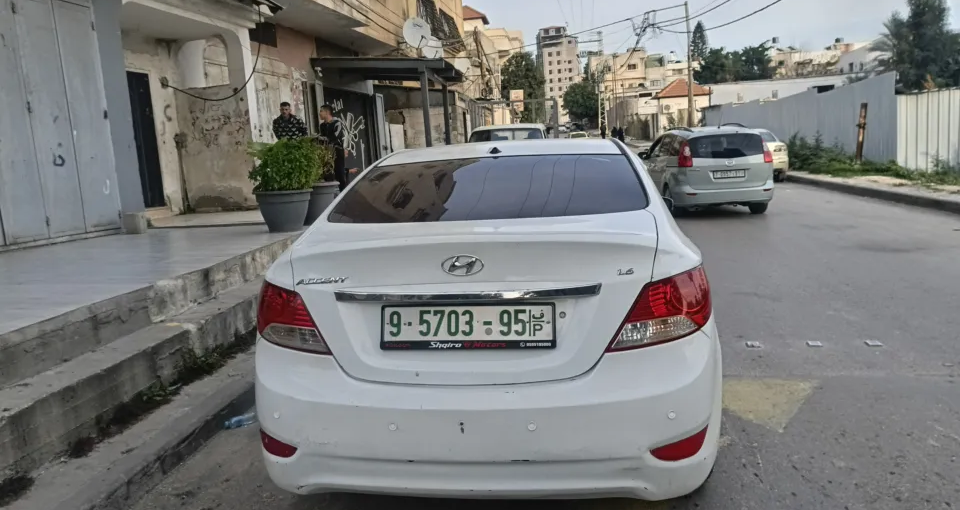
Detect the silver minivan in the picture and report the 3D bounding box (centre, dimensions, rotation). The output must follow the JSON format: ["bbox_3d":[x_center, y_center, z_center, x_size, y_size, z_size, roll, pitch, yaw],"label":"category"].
[{"bbox_3d":[4.400,-1.760,13.480,1.760,1.640,4.500,-3,9,5],"label":"silver minivan"}]

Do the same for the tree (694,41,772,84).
[{"bbox_3d":[28.790,-20.113,75.000,8.500,7.800,6.500,-4,8,0],"label":"tree"}]

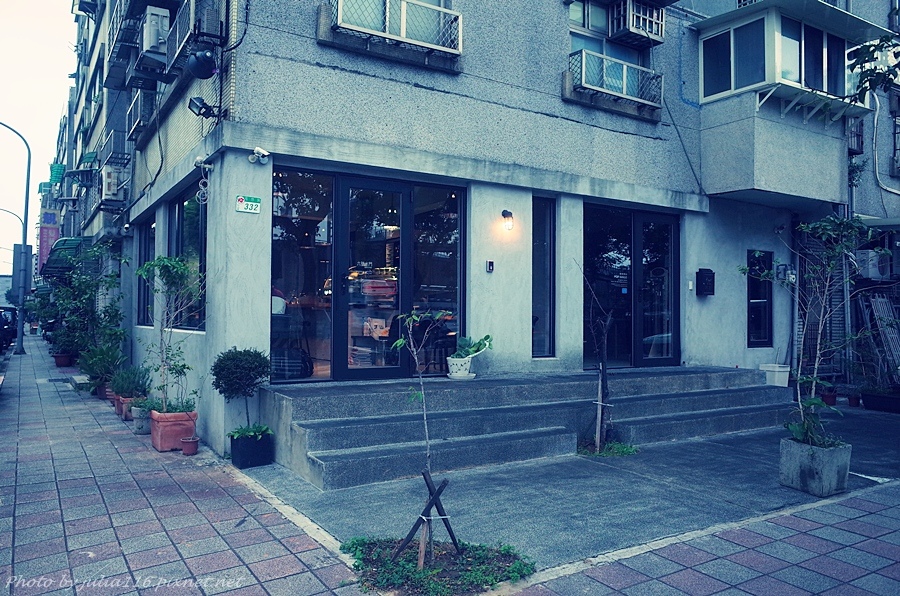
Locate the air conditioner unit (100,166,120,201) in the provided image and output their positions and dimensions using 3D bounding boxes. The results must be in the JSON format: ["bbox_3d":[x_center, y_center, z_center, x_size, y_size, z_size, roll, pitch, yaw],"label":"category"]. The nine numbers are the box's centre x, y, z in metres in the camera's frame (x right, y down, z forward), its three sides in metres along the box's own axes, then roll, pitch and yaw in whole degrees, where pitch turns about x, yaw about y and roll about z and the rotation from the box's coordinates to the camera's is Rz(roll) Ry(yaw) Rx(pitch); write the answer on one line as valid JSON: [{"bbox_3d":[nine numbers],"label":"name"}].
[{"bbox_3d":[-6.182,-2.025,12.681,0.280,0.580,0.780,1,-2,-32],"label":"air conditioner unit"}]

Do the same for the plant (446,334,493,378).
[{"bbox_3d":[0.241,0.733,8.772,0.540,0.536,0.380,1,-2,-32],"label":"plant"}]

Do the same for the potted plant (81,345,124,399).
[{"bbox_3d":[-5.970,1.271,12.000,0.720,0.930,0.700,1,-2,-26],"label":"potted plant"}]

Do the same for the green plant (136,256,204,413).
[{"bbox_3d":[-3.041,0.397,7.600,0.700,1.640,0.580,1,-2,-22],"label":"green plant"}]

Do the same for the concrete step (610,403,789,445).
[{"bbox_3d":[3.320,1.510,8.473,3.480,0.222,0.406,1,-1,-31],"label":"concrete step"}]

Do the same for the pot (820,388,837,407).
[{"bbox_3d":[6.232,1.638,11.500,0.260,0.280,0.260,0,-2,28],"label":"pot"}]

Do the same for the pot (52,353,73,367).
[{"bbox_3d":[-9.716,1.543,17.585,0.507,0.348,0.507,1,-1,-31],"label":"pot"}]

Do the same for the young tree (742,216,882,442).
[{"bbox_3d":[3.140,0.273,6.050,1.120,1.880,0.950,0,-2,27],"label":"young tree"}]

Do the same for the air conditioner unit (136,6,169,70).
[{"bbox_3d":[-4.090,-3.545,9.604,0.310,0.590,0.800,1,-2,-32],"label":"air conditioner unit"}]

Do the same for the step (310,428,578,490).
[{"bbox_3d":[0.038,1.492,6.597,2.750,0.239,0.392,1,-2,-32],"label":"step"}]

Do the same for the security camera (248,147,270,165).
[{"bbox_3d":[-1.936,-1.448,7.099,0.188,0.167,0.123,0,-1,9],"label":"security camera"}]

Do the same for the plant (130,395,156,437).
[{"bbox_3d":[-3.732,1.425,8.483,0.300,0.441,0.300,1,-2,-32],"label":"plant"}]

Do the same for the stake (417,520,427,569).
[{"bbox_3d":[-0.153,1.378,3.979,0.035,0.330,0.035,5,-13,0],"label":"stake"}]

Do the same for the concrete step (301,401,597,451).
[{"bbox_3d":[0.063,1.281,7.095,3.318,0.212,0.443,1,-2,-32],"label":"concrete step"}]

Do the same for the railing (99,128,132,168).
[{"bbox_3d":[-7.321,-3.167,15.241,0.360,0.460,2.450,1,-2,-32],"label":"railing"}]

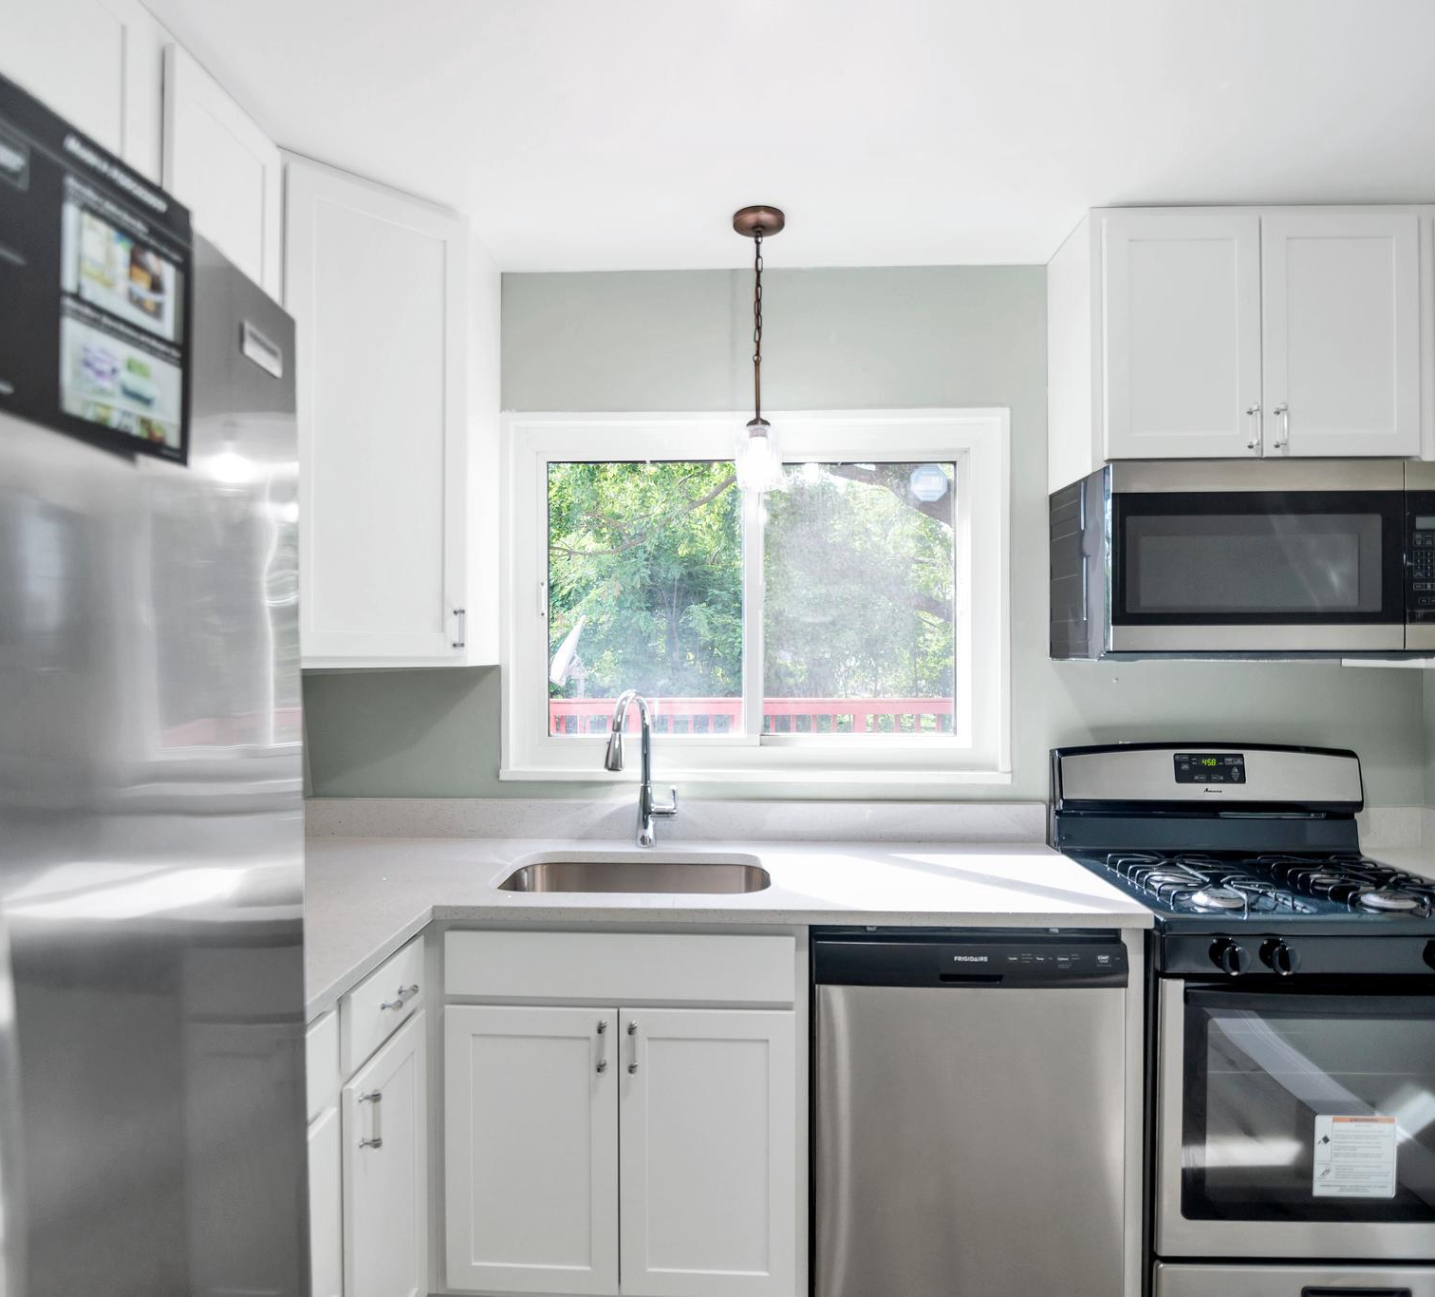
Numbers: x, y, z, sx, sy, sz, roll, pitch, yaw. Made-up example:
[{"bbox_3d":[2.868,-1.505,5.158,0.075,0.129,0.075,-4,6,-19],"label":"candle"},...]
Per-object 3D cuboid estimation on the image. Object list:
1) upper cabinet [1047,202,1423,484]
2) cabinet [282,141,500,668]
[{"bbox_3d":[1.258,-0.718,2.144,0.765,0.615,0.314,0,0,2],"label":"upper cabinet"},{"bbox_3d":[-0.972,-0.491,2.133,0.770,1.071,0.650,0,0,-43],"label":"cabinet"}]

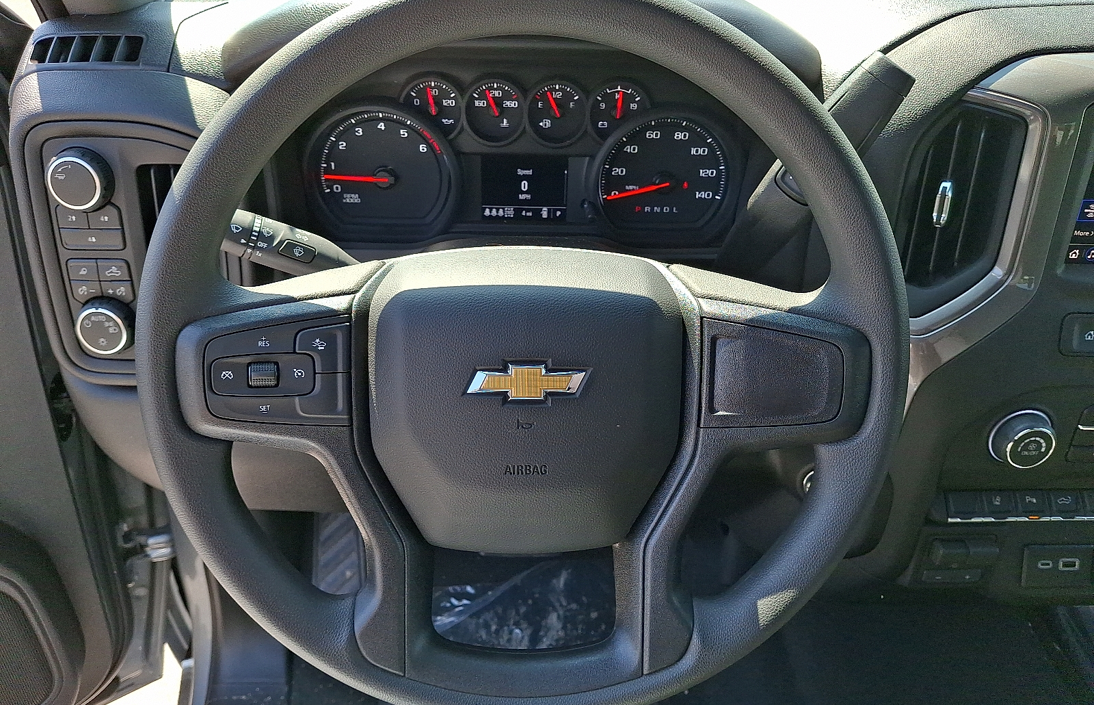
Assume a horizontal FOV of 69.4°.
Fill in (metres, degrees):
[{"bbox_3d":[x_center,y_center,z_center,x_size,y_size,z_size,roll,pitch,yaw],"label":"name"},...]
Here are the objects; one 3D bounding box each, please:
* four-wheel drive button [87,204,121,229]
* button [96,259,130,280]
[{"bbox_3d":[-0.332,-0.102,0.594,0.024,0.019,0.008,0,19,0],"label":"four-wheel drive button"},{"bbox_3d":[-0.332,-0.064,0.607,0.024,0.017,0.008,0,19,0],"label":"button"}]

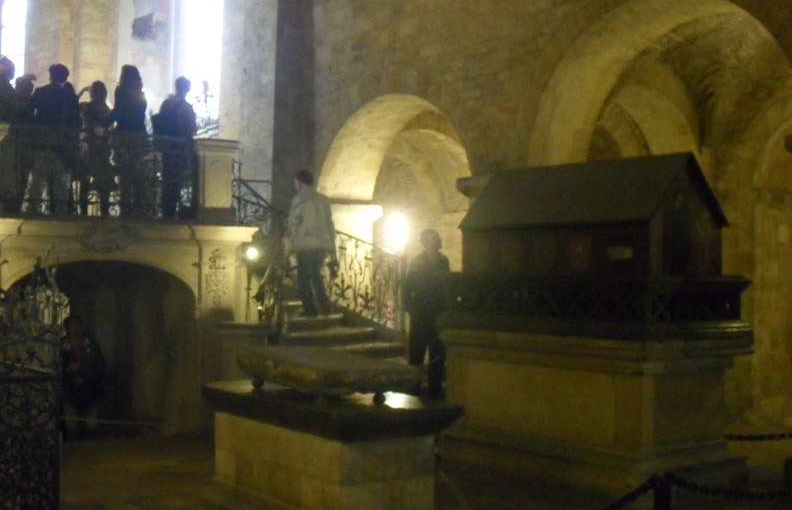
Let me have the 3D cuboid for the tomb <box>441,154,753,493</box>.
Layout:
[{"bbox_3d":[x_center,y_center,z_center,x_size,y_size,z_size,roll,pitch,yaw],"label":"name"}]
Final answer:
[{"bbox_3d":[1.731,0.572,10.433,1.227,2.770,2.731,1,-1,-36],"label":"tomb"}]

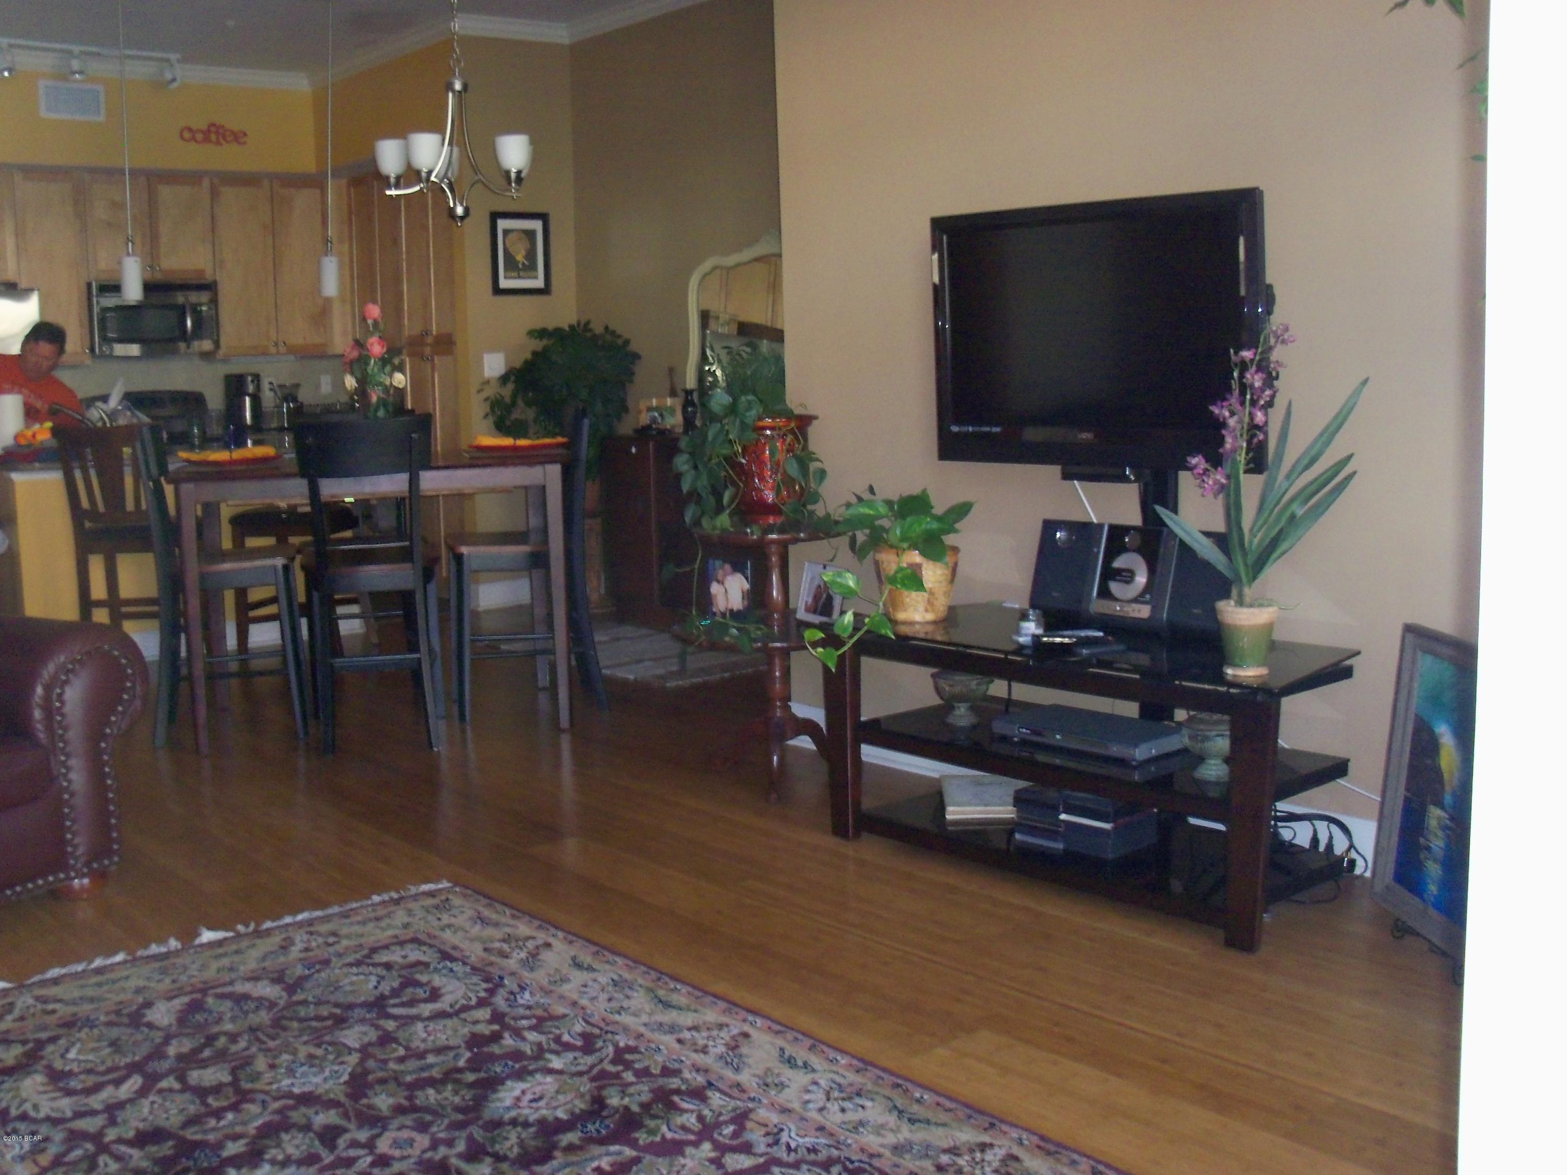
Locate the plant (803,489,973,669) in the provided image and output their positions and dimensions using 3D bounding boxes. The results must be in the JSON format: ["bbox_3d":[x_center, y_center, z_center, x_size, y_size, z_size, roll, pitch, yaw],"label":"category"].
[{"bbox_3d":[0.267,-0.017,4.041,0.420,0.440,0.340,-1,8,5],"label":"plant"}]

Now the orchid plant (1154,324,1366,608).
[{"bbox_3d":[0.991,-0.251,3.294,0.420,0.580,0.300,1,8,16],"label":"orchid plant"}]

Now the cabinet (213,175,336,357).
[{"bbox_3d":[-3.311,-2.036,10.126,0.760,1.109,0.330,-8,10,-40],"label":"cabinet"}]

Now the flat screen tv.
[{"bbox_3d":[0.716,-0.574,3.620,0.907,0.600,0.089,6,12,45],"label":"flat screen tv"}]

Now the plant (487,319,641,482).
[{"bbox_3d":[-1.077,-0.846,7.682,0.704,0.892,0.664,-1,7,0],"label":"plant"}]

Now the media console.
[{"bbox_3d":[0.697,0.378,3.624,0.506,0.532,1.254,-8,10,-41],"label":"media console"}]

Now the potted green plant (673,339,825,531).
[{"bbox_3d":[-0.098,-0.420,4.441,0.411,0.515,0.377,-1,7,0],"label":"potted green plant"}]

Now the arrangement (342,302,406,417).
[{"bbox_3d":[-1.492,-0.742,5.757,0.220,0.535,0.220,-4,8,-14],"label":"arrangement"}]

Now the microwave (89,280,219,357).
[{"bbox_3d":[-3.865,-1.632,9.661,0.755,0.430,0.400,-8,10,-40],"label":"microwave"}]

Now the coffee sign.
[{"bbox_3d":[-3.370,-2.689,9.393,0.409,0.125,0.025,-8,10,-40],"label":"coffee sign"}]

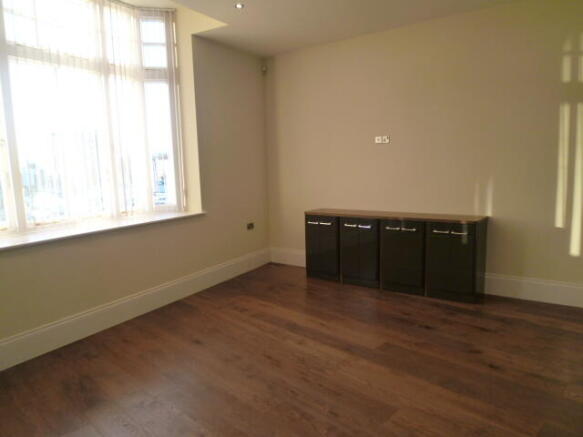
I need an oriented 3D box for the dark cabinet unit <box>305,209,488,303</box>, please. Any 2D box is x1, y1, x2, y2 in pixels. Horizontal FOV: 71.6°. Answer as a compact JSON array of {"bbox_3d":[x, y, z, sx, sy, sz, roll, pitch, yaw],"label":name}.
[{"bbox_3d":[1.080,0.358,4.537,1.924,0.805,0.417,4,11,35],"label":"dark cabinet unit"}]

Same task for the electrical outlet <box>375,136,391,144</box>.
[{"bbox_3d":[1.034,-0.890,4.597,0.165,0.083,0.014,4,10,34],"label":"electrical outlet"}]

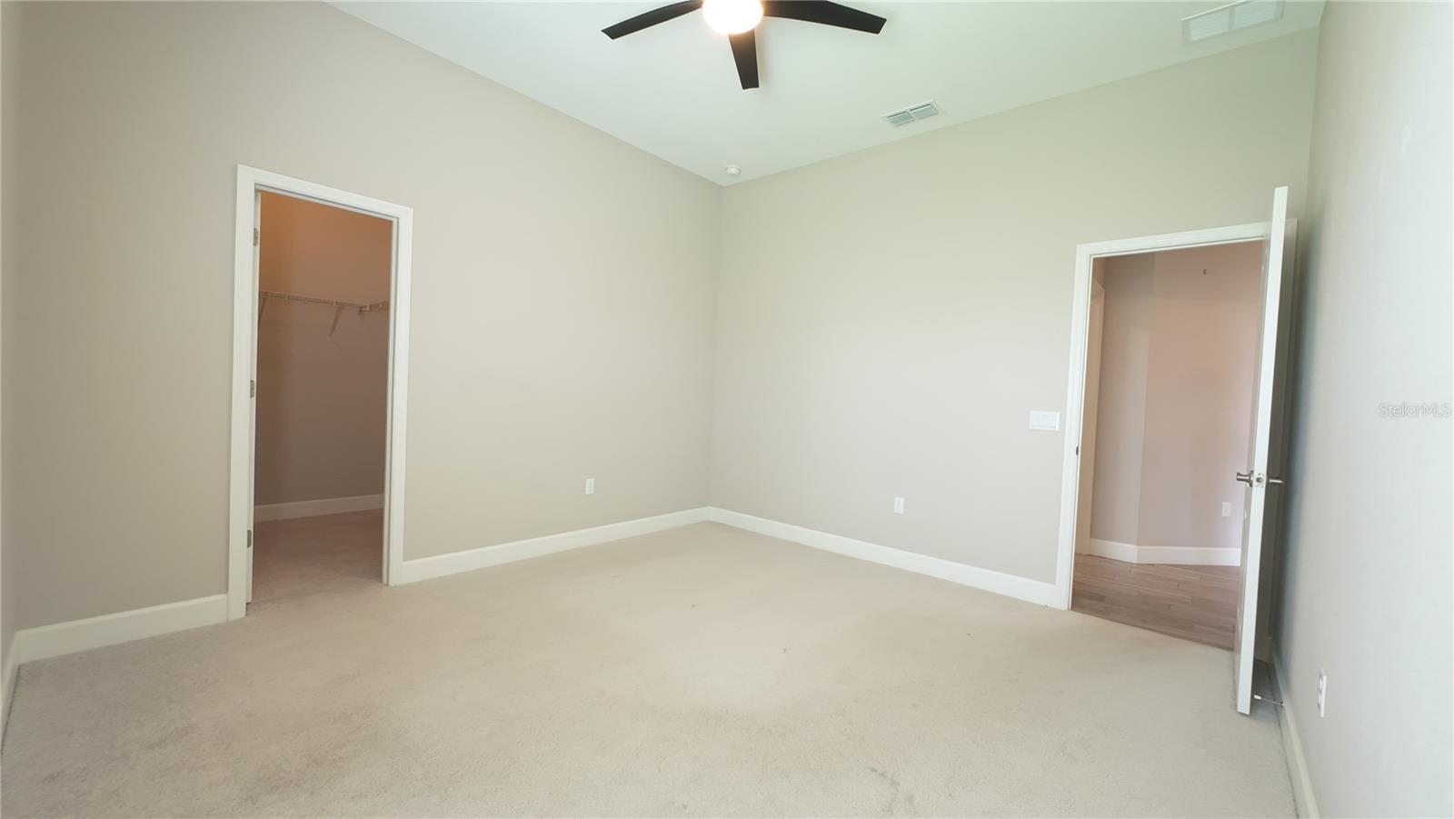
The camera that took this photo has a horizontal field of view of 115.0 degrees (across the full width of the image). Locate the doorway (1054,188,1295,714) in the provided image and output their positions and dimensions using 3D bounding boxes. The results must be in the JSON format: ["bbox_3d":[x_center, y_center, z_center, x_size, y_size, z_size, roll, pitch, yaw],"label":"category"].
[{"bbox_3d":[2.193,0.132,2.260,0.865,2.175,0.850,4,2,35],"label":"doorway"}]

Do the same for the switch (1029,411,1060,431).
[{"bbox_3d":[1.944,0.072,2.834,0.153,0.115,0.015,4,2,35],"label":"switch"}]

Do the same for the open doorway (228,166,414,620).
[{"bbox_3d":[-2.123,-0.066,2.468,0.700,2.165,0.150,1,2,-44],"label":"open doorway"}]

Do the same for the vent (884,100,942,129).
[{"bbox_3d":[1.232,-1.946,3.080,0.340,0.020,0.195,4,2,35],"label":"vent"}]

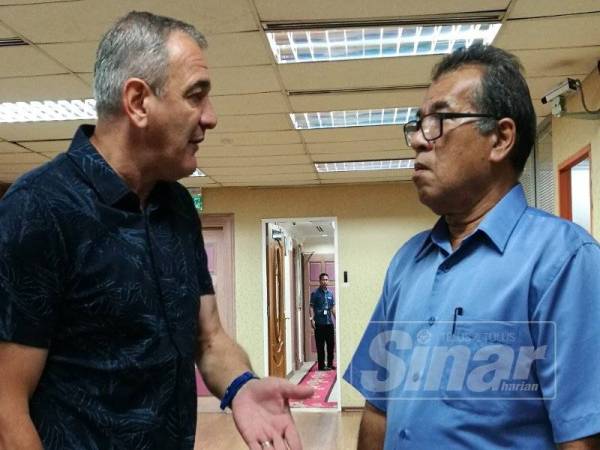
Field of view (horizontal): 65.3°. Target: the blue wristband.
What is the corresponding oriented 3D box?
[{"bbox_3d":[-0.089,0.254,0.710,0.018,0.070,0.056,36,-24,40],"label":"blue wristband"}]

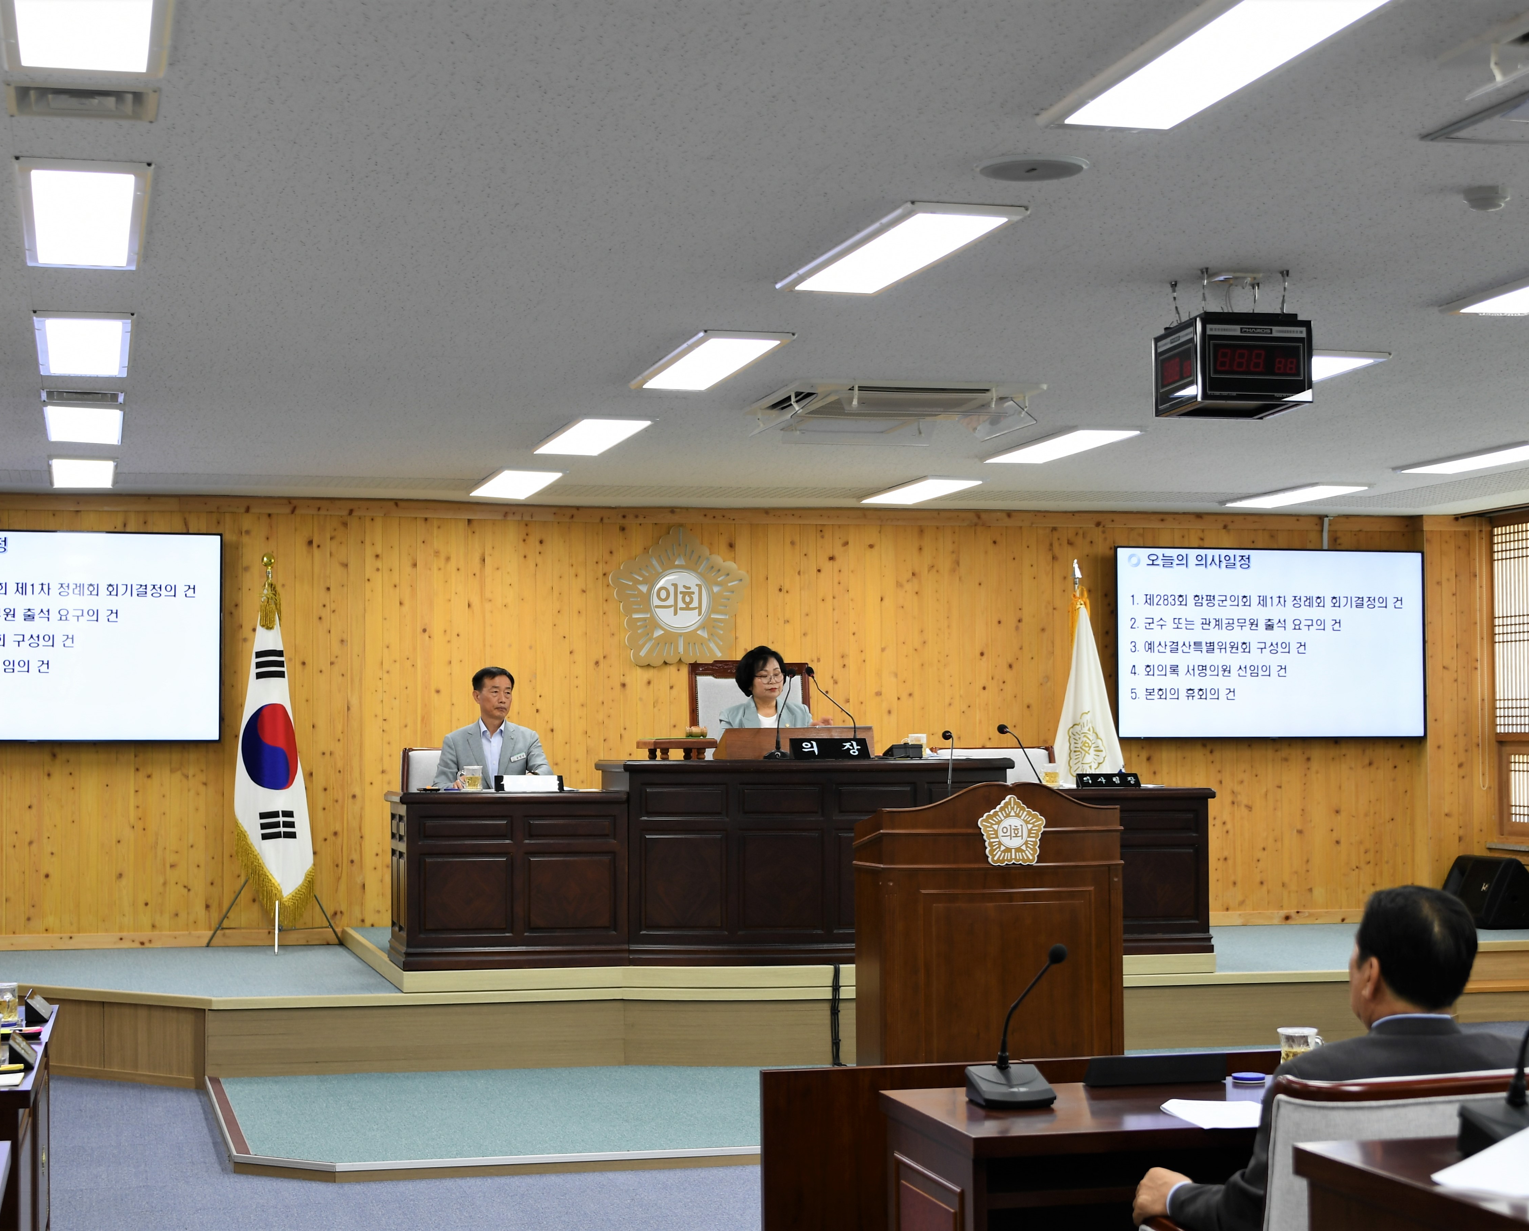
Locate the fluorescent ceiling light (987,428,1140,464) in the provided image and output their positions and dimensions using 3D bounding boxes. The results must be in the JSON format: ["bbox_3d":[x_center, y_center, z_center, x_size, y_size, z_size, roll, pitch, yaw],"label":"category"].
[{"bbox_3d":[1.312,-0.764,11.380,0.310,0.050,1.220,1,-3,-15],"label":"fluorescent ceiling light"}]

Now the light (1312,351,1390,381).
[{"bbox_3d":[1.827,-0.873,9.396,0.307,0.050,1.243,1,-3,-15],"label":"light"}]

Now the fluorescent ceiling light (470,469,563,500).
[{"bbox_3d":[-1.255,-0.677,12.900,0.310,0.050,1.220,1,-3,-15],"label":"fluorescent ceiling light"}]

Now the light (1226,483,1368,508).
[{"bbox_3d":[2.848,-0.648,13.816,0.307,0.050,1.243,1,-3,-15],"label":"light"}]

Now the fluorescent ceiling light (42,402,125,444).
[{"bbox_3d":[-2.803,-0.790,10.573,0.310,0.050,1.220,1,-3,-15],"label":"fluorescent ceiling light"}]

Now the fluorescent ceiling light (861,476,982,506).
[{"bbox_3d":[0.805,-0.662,13.332,0.310,0.050,1.220,1,-3,-15],"label":"fluorescent ceiling light"}]

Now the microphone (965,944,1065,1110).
[{"bbox_3d":[0.456,0.732,4.596,0.172,0.275,0.155,1,-3,-19],"label":"microphone"}]

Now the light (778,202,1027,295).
[{"bbox_3d":[0.355,-0.991,7.036,0.310,0.036,1.220,1,-3,-15],"label":"light"}]

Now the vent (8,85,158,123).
[{"bbox_3d":[-1.410,-1.060,5.306,0.310,0.045,0.300,1,-3,-15],"label":"vent"}]

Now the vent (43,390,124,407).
[{"bbox_3d":[-2.602,-0.828,9.803,0.306,0.035,0.310,1,-3,-15],"label":"vent"}]

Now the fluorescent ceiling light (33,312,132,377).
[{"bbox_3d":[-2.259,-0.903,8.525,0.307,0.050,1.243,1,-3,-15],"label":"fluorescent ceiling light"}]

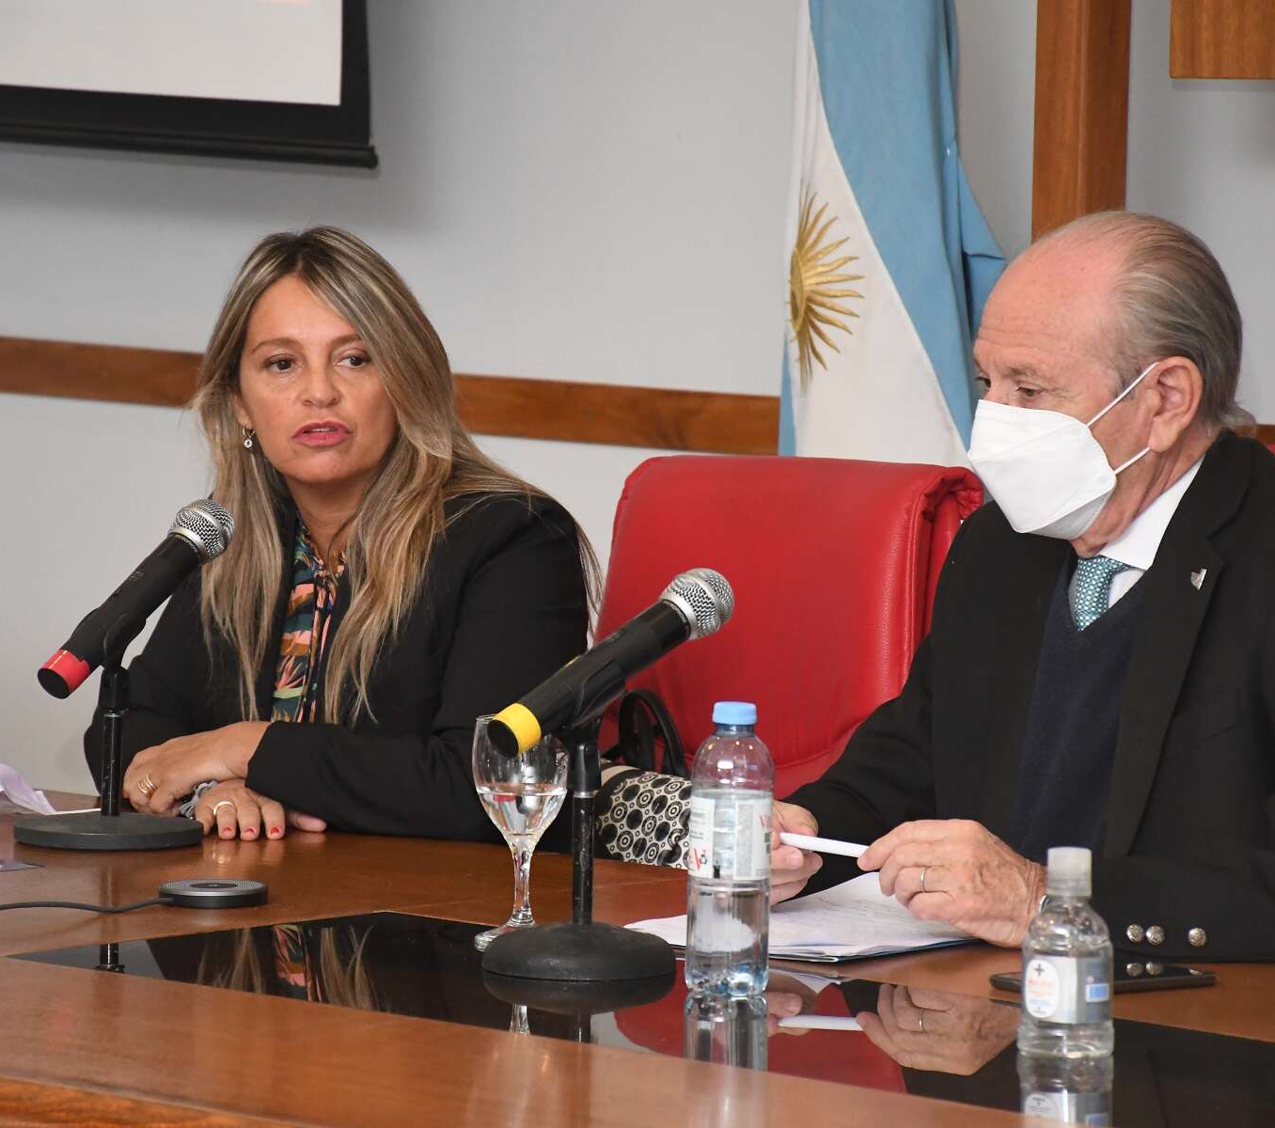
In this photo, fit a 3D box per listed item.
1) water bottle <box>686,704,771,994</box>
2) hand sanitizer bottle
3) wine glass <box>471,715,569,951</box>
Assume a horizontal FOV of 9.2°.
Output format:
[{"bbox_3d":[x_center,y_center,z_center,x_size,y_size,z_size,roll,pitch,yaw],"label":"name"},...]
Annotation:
[{"bbox_3d":[0.068,0.208,5.790,0.062,0.211,0.062,1,5,0],"label":"water bottle"},{"bbox_3d":[0.299,0.270,5.497,0.064,0.141,0.064,1,5,0],"label":"hand sanitizer bottle"},{"bbox_3d":[-0.088,0.204,6.035,0.074,0.173,0.074,1,5,0],"label":"wine glass"}]

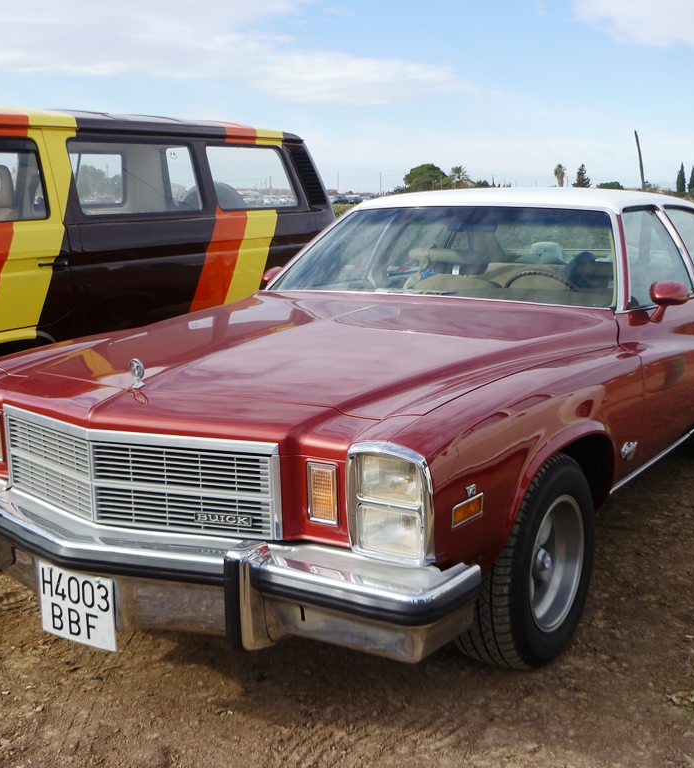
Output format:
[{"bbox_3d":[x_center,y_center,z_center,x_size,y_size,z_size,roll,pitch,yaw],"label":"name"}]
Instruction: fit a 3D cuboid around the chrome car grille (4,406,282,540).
[{"bbox_3d":[-0.595,0.222,2.546,0.960,0.252,0.153,6,12,32],"label":"chrome car grille"}]

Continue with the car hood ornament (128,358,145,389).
[{"bbox_3d":[-0.541,-0.030,2.590,0.063,0.081,0.045,6,12,32],"label":"car hood ornament"}]

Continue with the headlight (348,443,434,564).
[{"bbox_3d":[0.123,0.258,2.233,0.243,0.272,0.114,6,12,32],"label":"headlight"}]

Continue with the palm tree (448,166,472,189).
[{"bbox_3d":[27.323,-48.692,243.710,5.965,7.843,5.965,1,11,6],"label":"palm tree"}]

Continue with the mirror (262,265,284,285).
[{"bbox_3d":[-0.336,-0.453,4.509,0.144,0.148,0.114,6,12,32],"label":"mirror"}]

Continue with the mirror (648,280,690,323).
[{"bbox_3d":[1.147,-0.297,3.579,0.144,0.149,0.114,6,12,32],"label":"mirror"}]

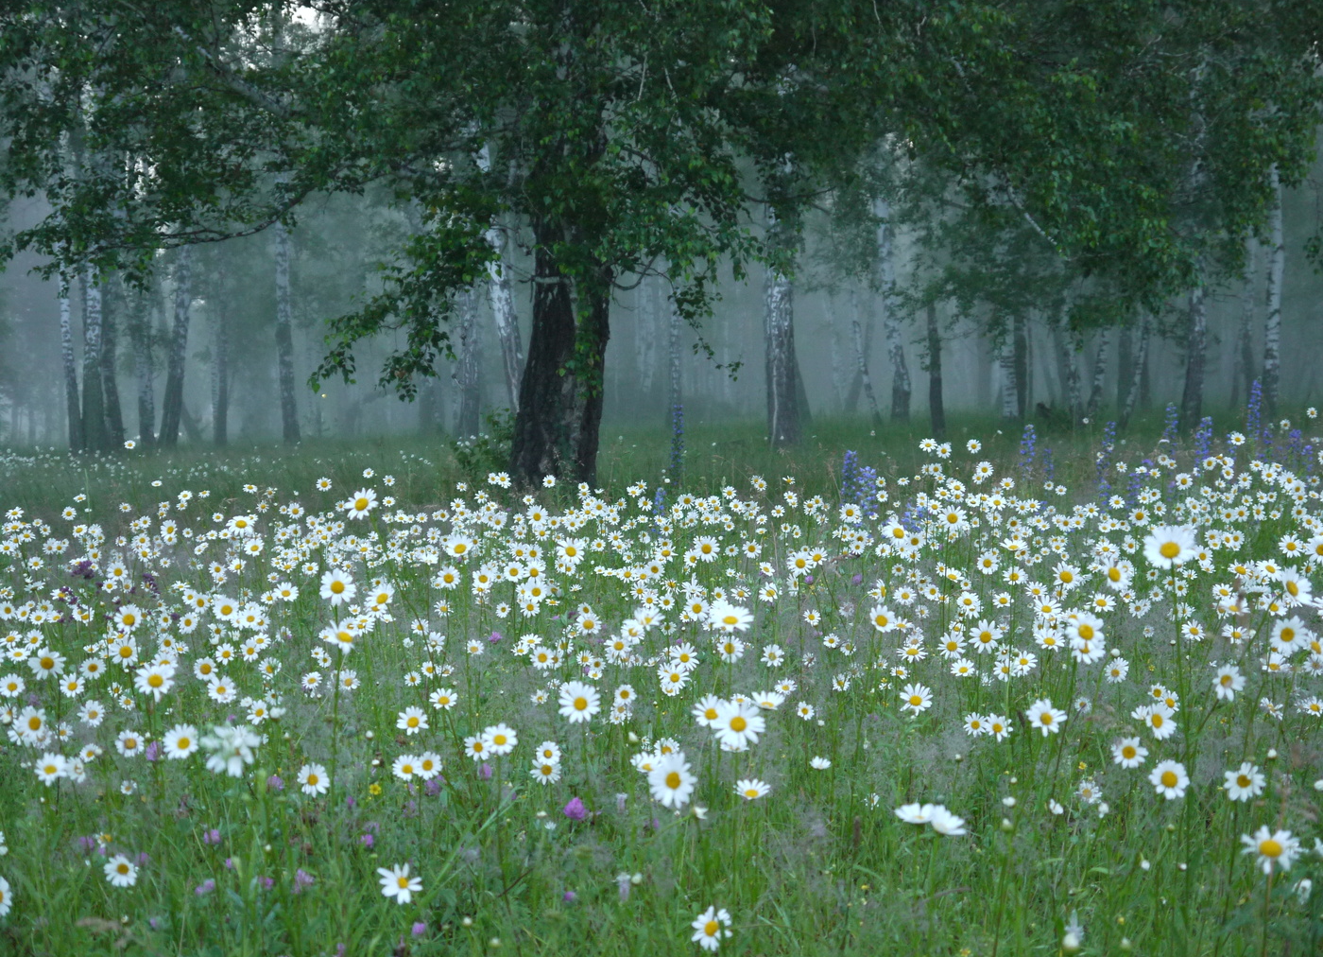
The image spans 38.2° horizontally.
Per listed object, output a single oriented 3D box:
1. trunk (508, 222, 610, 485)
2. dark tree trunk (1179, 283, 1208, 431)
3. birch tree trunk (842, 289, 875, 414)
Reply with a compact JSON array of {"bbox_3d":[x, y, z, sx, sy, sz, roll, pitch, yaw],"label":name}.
[{"bbox_3d":[-0.591,-0.718,11.200,0.540,1.580,0.480,2,2,-3],"label":"trunk"},{"bbox_3d":[7.528,-1.701,27.000,0.310,2.150,0.300,3,2,15],"label":"dark tree trunk"},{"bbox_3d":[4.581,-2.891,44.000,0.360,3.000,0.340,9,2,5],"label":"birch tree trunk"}]

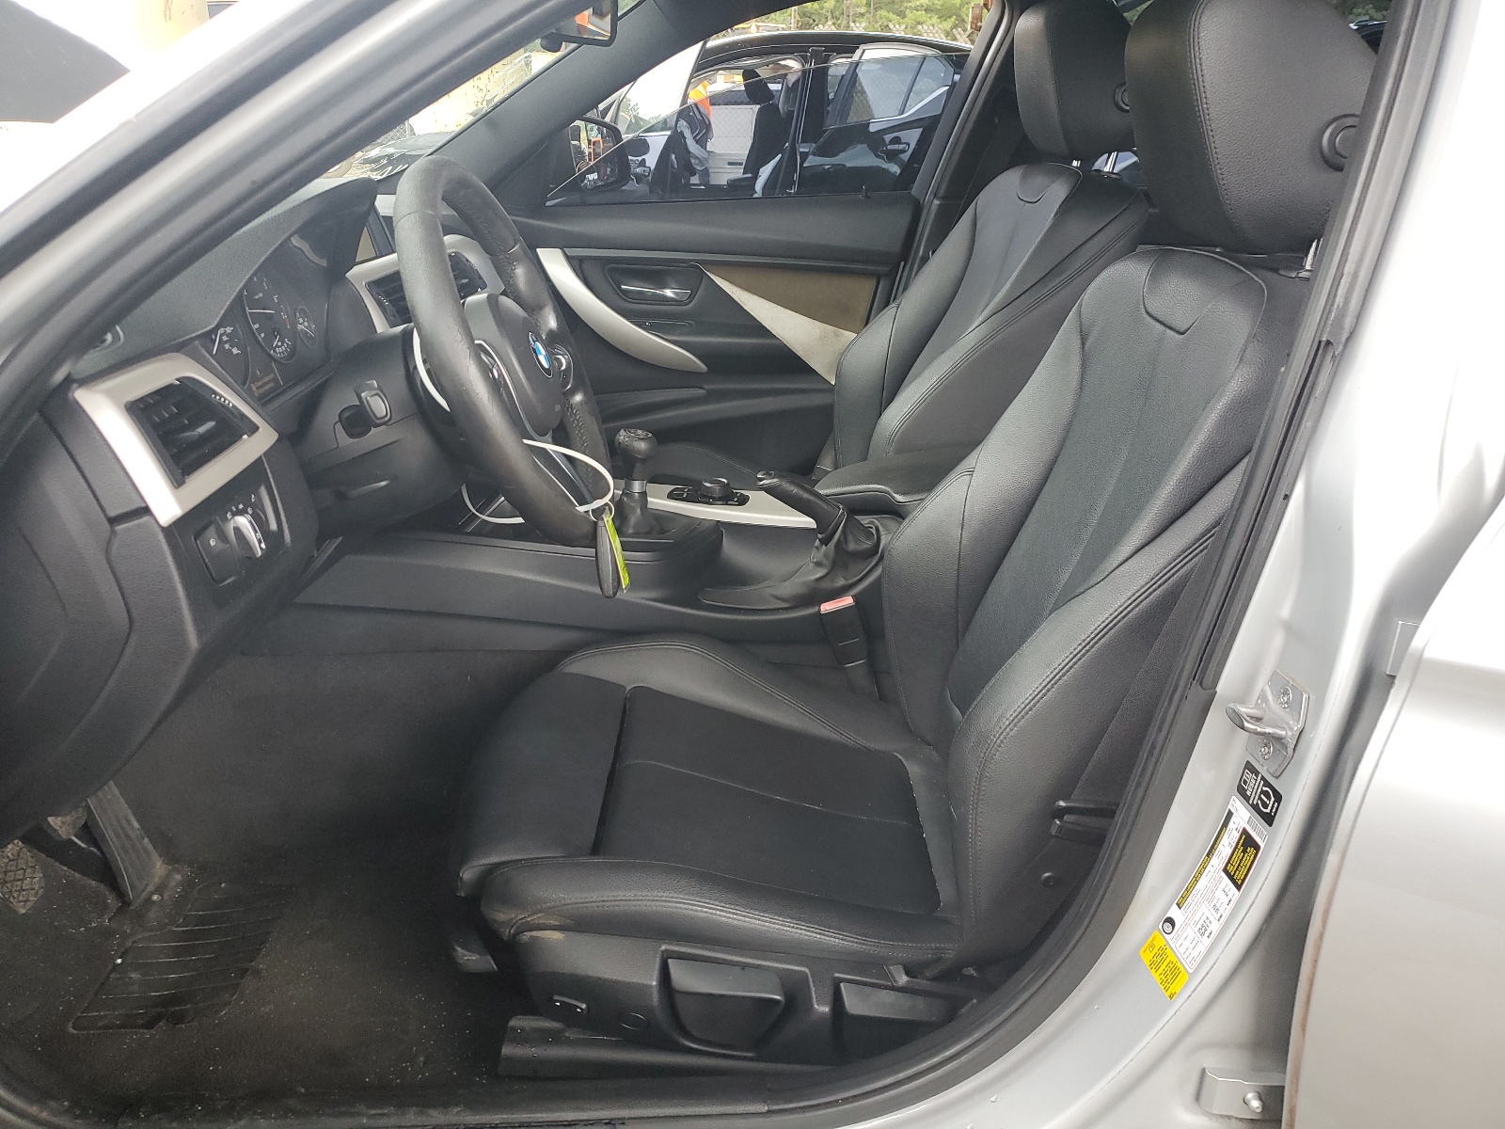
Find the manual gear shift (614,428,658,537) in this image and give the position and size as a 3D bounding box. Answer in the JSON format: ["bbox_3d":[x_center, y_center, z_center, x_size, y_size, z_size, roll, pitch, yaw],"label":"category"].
[{"bbox_3d":[-0.146,-0.106,1.428,0.053,0.125,0.053,0,22,0],"label":"manual gear shift"}]

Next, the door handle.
[{"bbox_3d":[-0.175,-0.486,2.030,0.132,0.034,0.028,0,22,0],"label":"door handle"}]

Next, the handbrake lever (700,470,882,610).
[{"bbox_3d":[0.047,-0.030,1.399,0.220,0.158,0.070,0,22,0],"label":"handbrake lever"}]

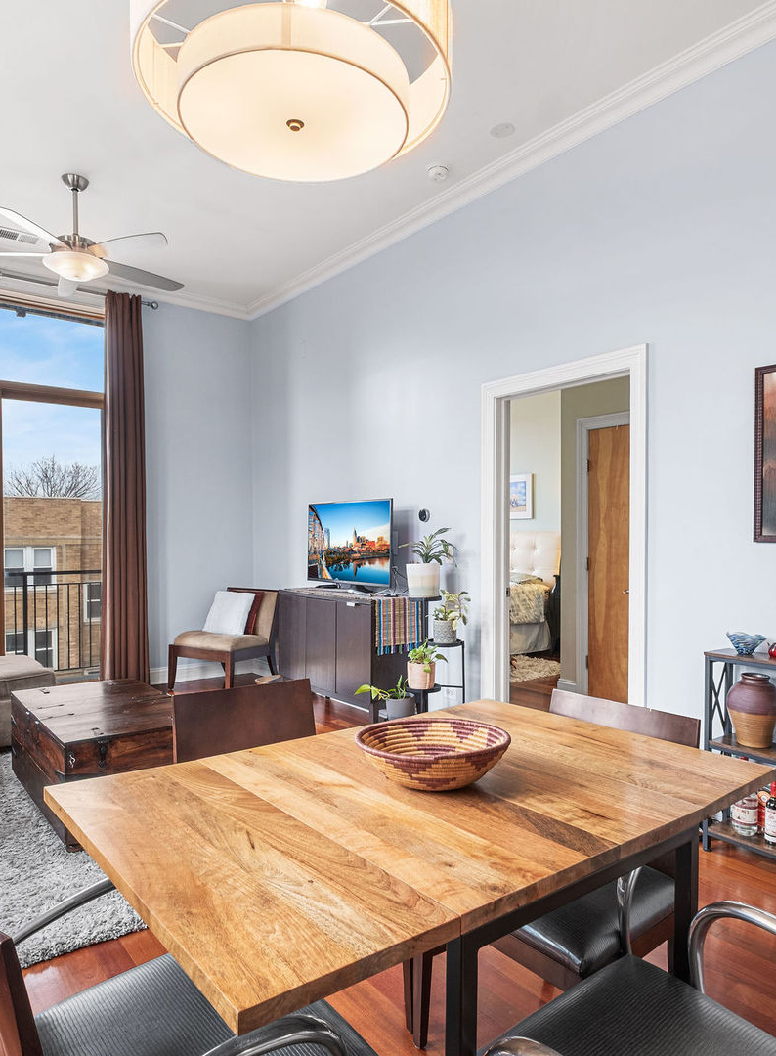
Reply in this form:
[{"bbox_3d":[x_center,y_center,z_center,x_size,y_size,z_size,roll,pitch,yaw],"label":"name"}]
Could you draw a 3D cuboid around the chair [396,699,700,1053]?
[{"bbox_3d":[0.413,0.868,1.595,0.555,0.825,0.545,0,0,-39],"label":"chair"}]

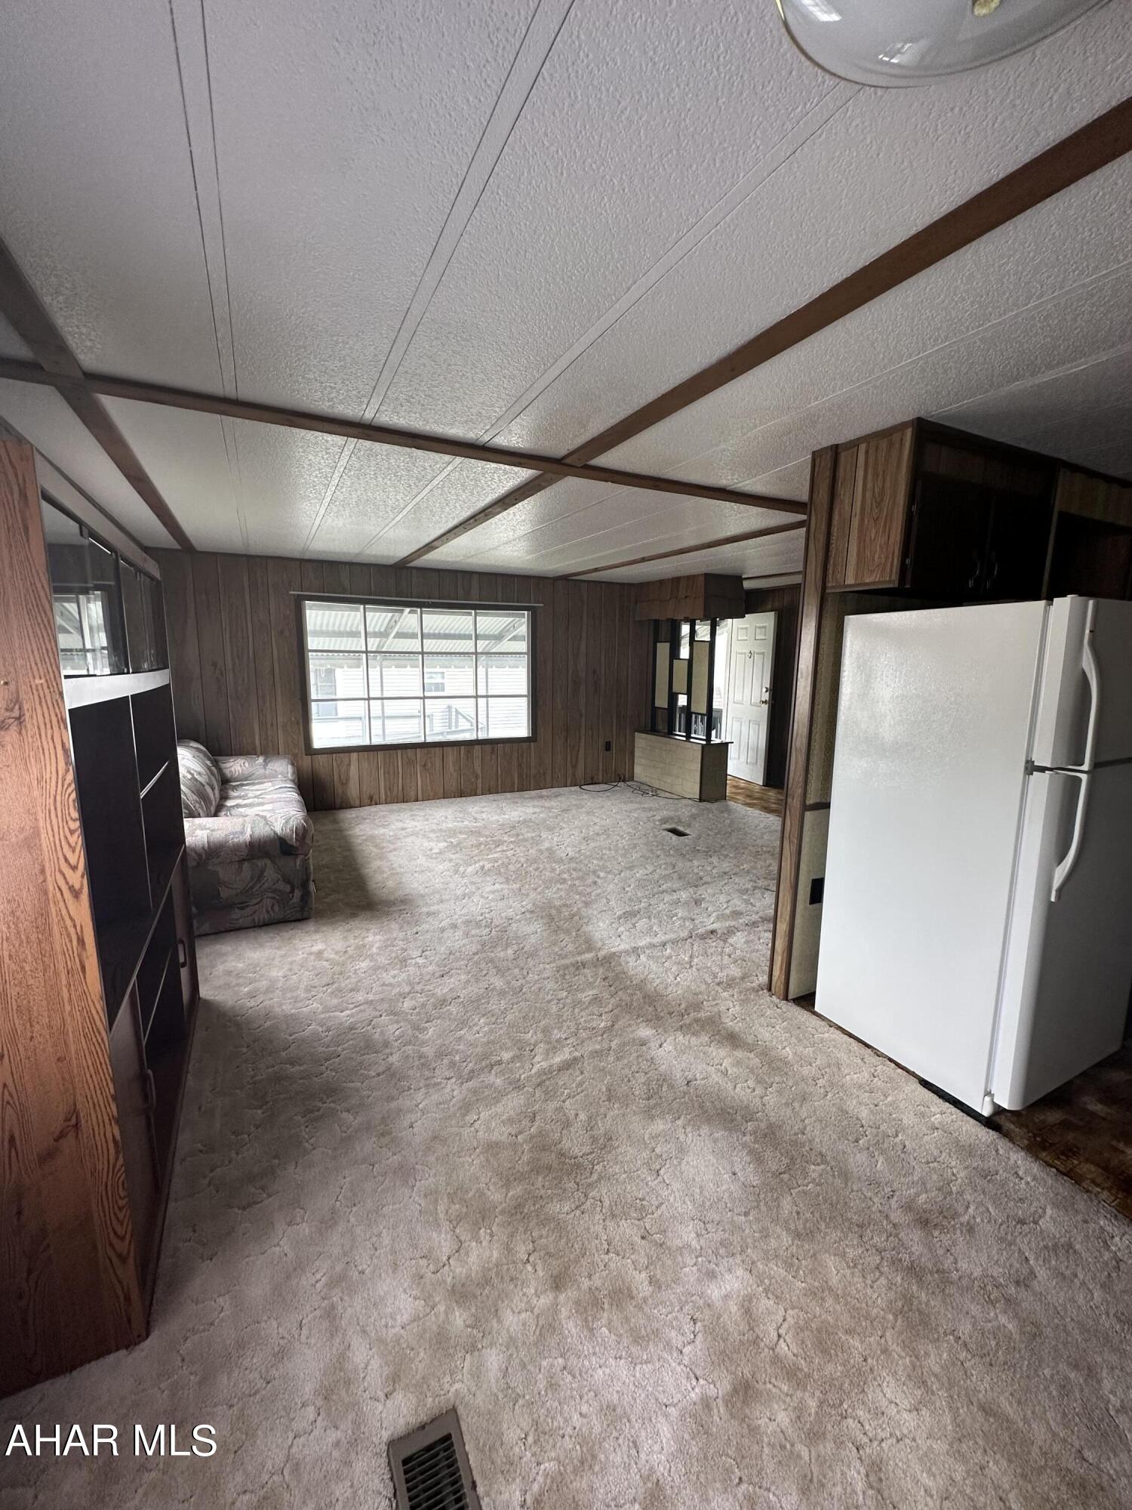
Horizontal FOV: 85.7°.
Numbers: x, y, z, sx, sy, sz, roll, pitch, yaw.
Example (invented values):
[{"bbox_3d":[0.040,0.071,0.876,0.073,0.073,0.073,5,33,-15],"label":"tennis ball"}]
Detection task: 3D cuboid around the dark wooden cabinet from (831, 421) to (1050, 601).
[{"bbox_3d":[1.440,-0.870,2.327,0.834,0.519,0.317,-4,10,-26],"label":"dark wooden cabinet"}]

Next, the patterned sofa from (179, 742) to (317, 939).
[{"bbox_3d":[-2.266,0.301,4.078,0.889,0.915,2.309,-4,10,-26],"label":"patterned sofa"}]

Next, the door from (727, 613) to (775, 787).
[{"bbox_3d":[2.129,-0.657,7.109,0.044,1.918,0.696,-4,10,-26],"label":"door"}]

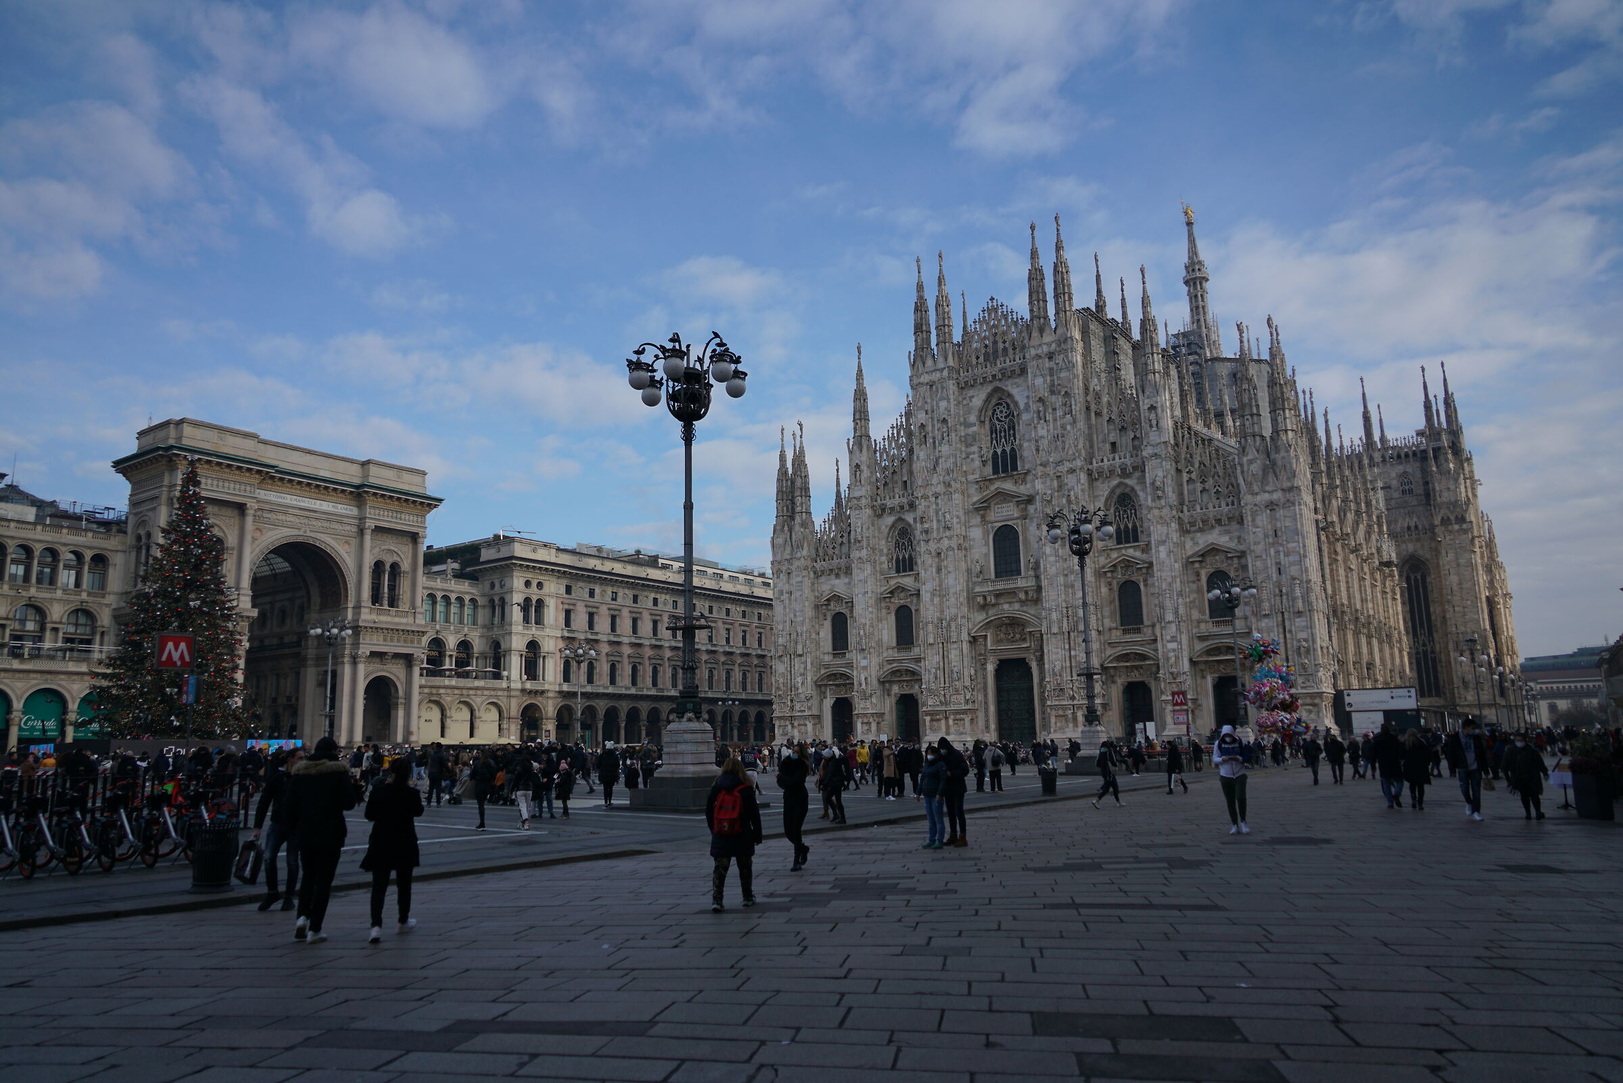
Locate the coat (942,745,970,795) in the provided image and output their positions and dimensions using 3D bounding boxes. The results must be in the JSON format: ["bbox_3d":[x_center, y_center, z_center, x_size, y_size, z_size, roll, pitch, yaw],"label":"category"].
[{"bbox_3d":[2.347,3.708,17.606,0.360,0.797,0.500,7,-13,-37],"label":"coat"}]

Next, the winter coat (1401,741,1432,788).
[{"bbox_3d":[12.702,4.655,22.703,0.520,0.962,0.360,-7,-12,29],"label":"winter coat"}]

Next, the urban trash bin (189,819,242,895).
[{"bbox_3d":[-7.011,3.692,12.742,0.523,0.793,0.523,-8,-13,35],"label":"urban trash bin"}]

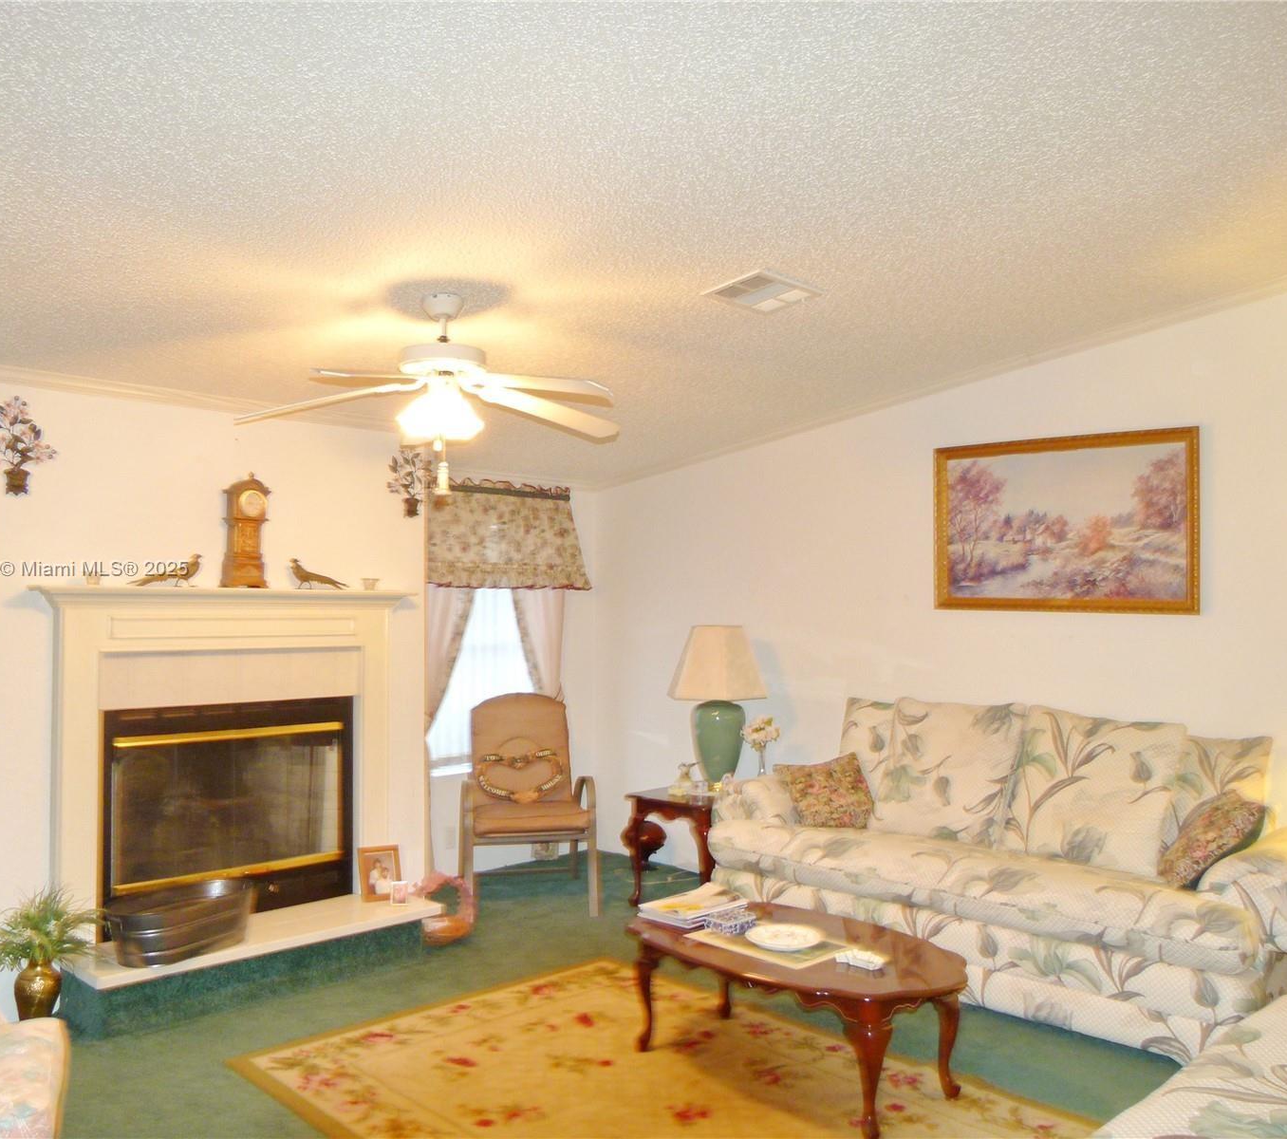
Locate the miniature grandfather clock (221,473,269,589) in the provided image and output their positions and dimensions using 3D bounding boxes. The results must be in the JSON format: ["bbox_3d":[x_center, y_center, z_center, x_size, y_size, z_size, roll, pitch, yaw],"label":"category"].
[{"bbox_3d":[-1.600,-0.153,4.420,0.152,0.465,0.120,2,-3,-44],"label":"miniature grandfather clock"}]

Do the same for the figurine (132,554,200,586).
[{"bbox_3d":[-1.798,0.002,4.132,0.256,0.128,0.047,2,-2,-42],"label":"figurine"}]

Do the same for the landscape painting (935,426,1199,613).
[{"bbox_3d":[1.734,-0.187,4.634,1.135,0.728,0.040,-1,-3,44],"label":"landscape painting"}]

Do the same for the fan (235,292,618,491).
[{"bbox_3d":[-0.611,-0.578,3.583,1.300,0.650,1.300,2,-3,-44],"label":"fan"}]

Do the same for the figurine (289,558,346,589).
[{"bbox_3d":[-1.347,0.017,4.544,0.258,0.128,0.047,2,-2,-42],"label":"figurine"}]

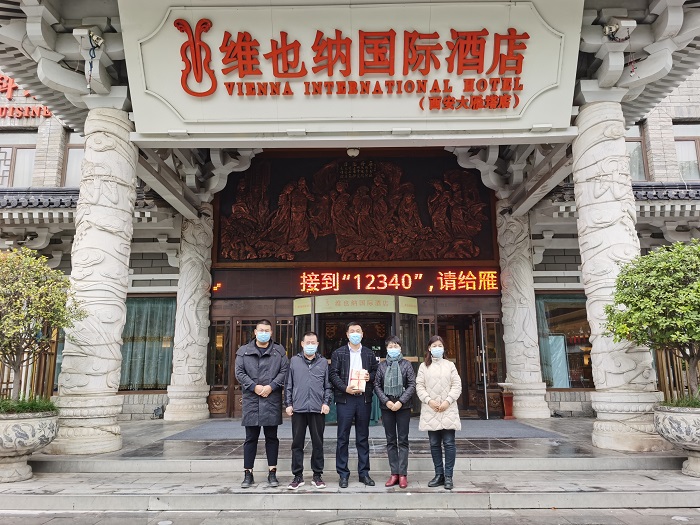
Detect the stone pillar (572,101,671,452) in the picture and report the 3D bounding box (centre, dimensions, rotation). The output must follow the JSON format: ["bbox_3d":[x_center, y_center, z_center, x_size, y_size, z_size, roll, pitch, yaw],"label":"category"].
[{"bbox_3d":[3.892,0.094,8.039,0.980,5.000,0.980,-1,-10,1],"label":"stone pillar"}]

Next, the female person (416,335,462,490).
[{"bbox_3d":[0.980,1.623,6.028,0.488,1.609,0.360,-1,-10,5],"label":"female person"}]

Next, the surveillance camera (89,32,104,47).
[{"bbox_3d":[-3.763,-3.309,8.121,0.250,0.140,0.140,30,1,22],"label":"surveillance camera"}]

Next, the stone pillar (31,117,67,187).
[{"bbox_3d":[-7.286,-2.642,13.327,0.560,1.900,0.300,-1,-10,1],"label":"stone pillar"}]

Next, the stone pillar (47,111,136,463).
[{"bbox_3d":[-3.777,0.183,8.144,0.980,4.980,0.980,-1,-10,1],"label":"stone pillar"}]

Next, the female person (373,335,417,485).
[{"bbox_3d":[0.509,1.641,6.136,0.458,1.618,0.360,-1,-10,2],"label":"female person"}]

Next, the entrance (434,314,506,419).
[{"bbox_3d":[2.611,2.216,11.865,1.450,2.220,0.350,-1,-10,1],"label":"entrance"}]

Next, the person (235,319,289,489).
[{"bbox_3d":[-0.995,1.564,6.204,0.593,1.817,0.380,0,-10,-4],"label":"person"}]

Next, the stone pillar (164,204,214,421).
[{"bbox_3d":[-3.586,1.023,12.360,0.960,4.840,0.960,-1,-10,1],"label":"stone pillar"}]

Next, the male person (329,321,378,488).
[{"bbox_3d":[0.044,1.567,6.167,0.538,1.783,0.400,-1,-10,0],"label":"male person"}]

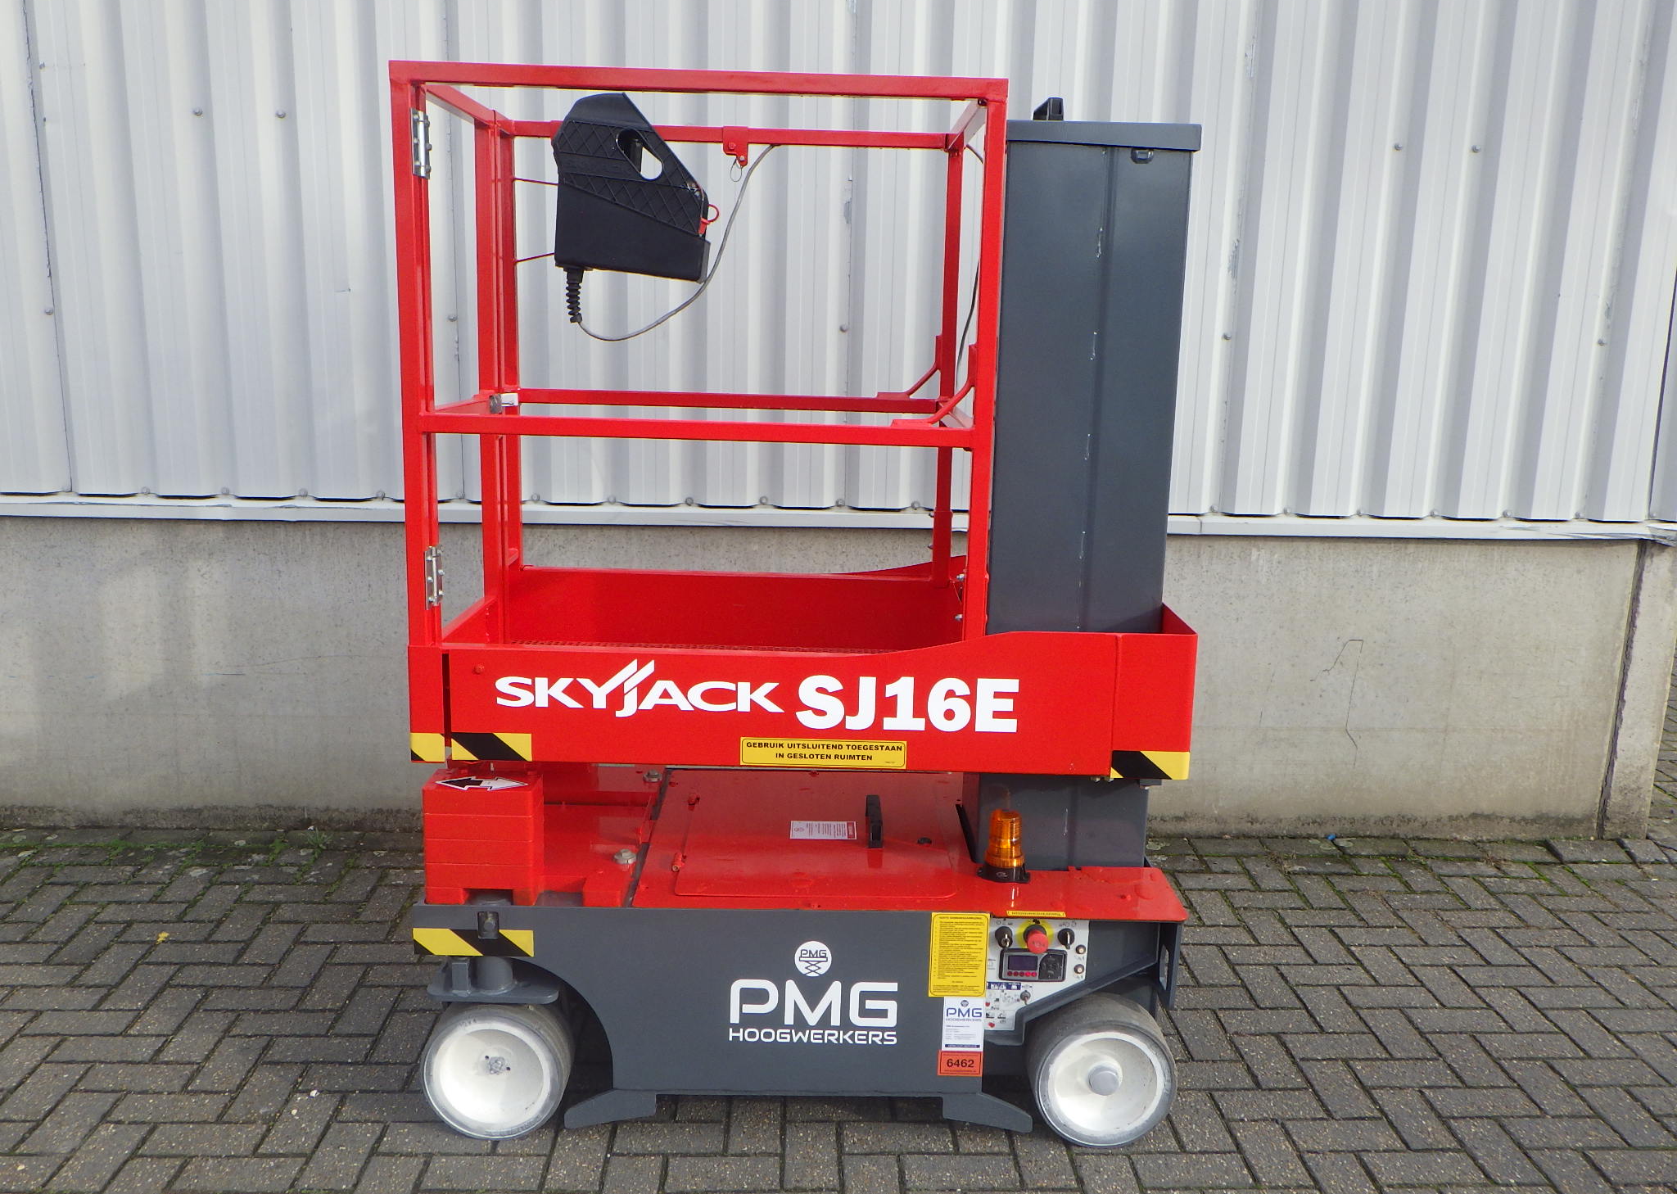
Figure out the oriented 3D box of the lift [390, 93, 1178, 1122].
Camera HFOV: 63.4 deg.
[{"bbox_3d":[-0.053,0.017,2.657,1.370,1.880,0.750,1,12,-1],"label":"lift"}]

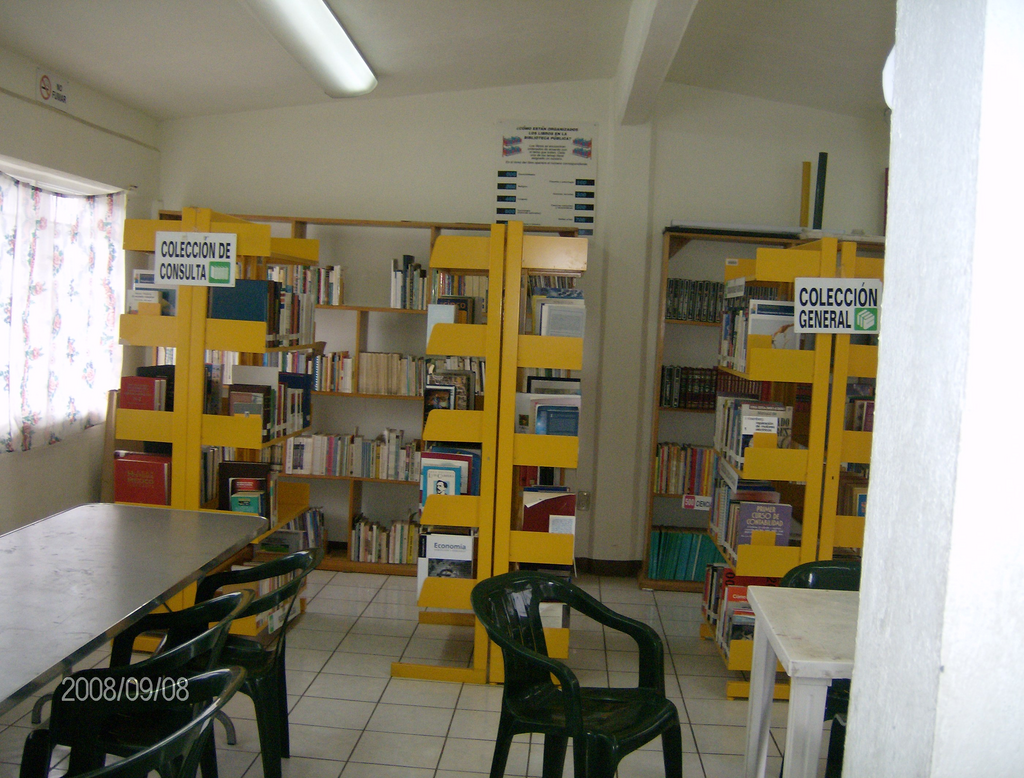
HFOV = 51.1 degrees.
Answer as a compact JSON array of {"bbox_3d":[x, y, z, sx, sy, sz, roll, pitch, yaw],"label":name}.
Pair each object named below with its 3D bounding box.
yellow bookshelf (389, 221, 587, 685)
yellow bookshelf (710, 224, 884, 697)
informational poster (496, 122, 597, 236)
[{"bbox_3d":[-0.071,0.258,4.971,0.767,1.972,0.870,3,4,3],"label":"yellow bookshelf"},{"bbox_3d":[1.322,0.331,4.908,0.673,1.966,0.876,3,4,3],"label":"yellow bookshelf"},{"bbox_3d":[0.210,-1.270,6.508,0.616,0.701,0.019,3,4,3],"label":"informational poster"}]

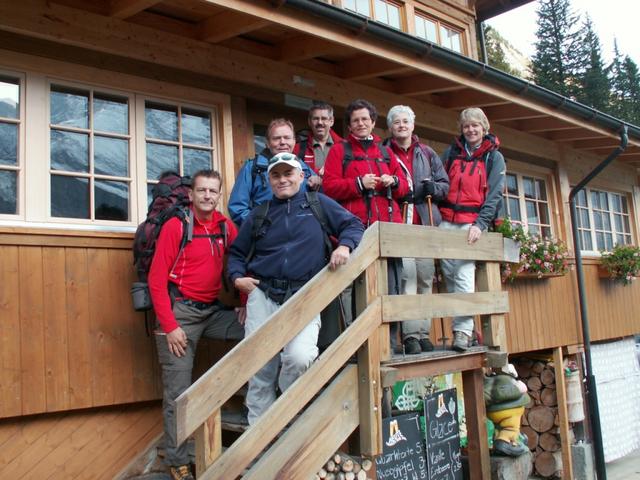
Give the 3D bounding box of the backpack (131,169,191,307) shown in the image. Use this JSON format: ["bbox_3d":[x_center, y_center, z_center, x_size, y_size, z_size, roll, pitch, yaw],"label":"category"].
[{"bbox_3d":[-0.851,0.009,3.760,0.380,0.780,0.340,2,-9,-36],"label":"backpack"}]

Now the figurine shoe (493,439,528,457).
[{"bbox_3d":[1.542,1.688,5.250,0.125,0.105,0.260,4,-10,-45],"label":"figurine shoe"}]

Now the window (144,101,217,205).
[{"bbox_3d":[-0.902,-0.498,4.183,0.480,0.765,0.090,3,-10,-41],"label":"window"}]

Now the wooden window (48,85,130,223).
[{"bbox_3d":[-1.338,-0.501,3.773,0.470,0.765,0.090,3,-10,-41],"label":"wooden window"}]

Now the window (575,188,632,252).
[{"bbox_3d":[3.587,-0.221,8.172,1.500,0.770,0.100,3,-10,-41],"label":"window"}]

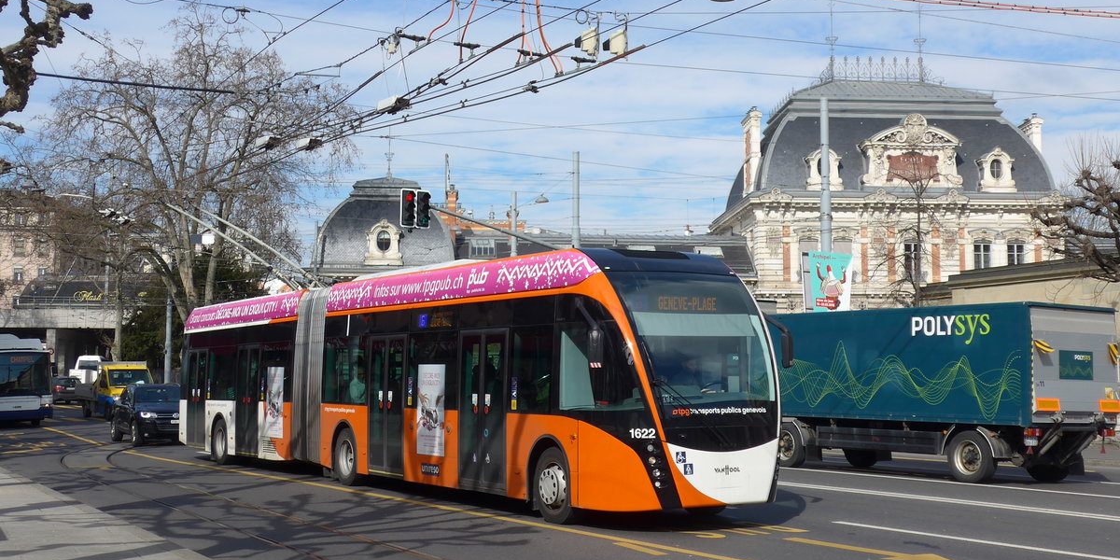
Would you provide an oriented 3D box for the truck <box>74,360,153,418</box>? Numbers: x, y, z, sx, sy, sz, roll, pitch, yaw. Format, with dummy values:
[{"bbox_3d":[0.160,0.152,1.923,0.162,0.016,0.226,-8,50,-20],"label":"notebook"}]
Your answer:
[{"bbox_3d":[-17.250,4.330,55.600,1.950,2.150,5.400,2,-5,-32],"label":"truck"}]

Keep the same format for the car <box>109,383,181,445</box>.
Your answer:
[{"bbox_3d":[-11.400,3.750,40.300,1.920,1.720,4.750,2,-4,-27],"label":"car"}]

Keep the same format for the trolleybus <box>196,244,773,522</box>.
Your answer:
[{"bbox_3d":[-2.720,1.720,24.350,2.550,3.400,18.610,2,-4,-30],"label":"trolleybus"}]

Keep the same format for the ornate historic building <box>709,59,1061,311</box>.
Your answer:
[{"bbox_3d":[19.631,-2.938,88.641,18.300,21.400,16.500,0,-4,-3],"label":"ornate historic building"}]

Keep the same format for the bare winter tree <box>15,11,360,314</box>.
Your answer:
[{"bbox_3d":[-17.025,-3.182,64.363,15.200,18.600,14.500,0,-4,0],"label":"bare winter tree"}]

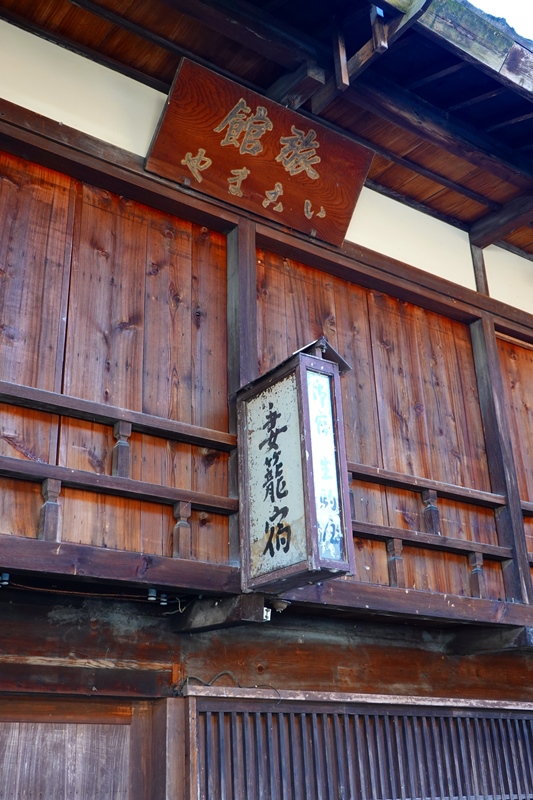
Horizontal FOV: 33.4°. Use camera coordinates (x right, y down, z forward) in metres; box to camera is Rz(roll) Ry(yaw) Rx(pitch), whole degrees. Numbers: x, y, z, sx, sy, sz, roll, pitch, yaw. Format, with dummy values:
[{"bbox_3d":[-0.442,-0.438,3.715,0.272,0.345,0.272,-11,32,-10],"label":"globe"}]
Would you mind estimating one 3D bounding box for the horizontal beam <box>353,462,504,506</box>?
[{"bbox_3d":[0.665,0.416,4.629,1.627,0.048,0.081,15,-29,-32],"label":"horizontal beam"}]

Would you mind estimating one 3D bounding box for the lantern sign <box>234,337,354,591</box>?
[{"bbox_3d":[0.125,0.274,3.759,0.293,1.023,0.468,15,-29,-32],"label":"lantern sign"}]

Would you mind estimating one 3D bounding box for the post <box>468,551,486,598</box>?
[{"bbox_3d":[1.114,0.930,4.676,0.054,0.250,0.051,14,-28,-33],"label":"post"}]

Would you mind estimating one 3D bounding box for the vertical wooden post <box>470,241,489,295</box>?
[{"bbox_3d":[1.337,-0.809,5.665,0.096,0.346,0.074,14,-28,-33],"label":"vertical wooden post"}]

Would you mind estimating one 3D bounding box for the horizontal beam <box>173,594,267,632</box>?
[{"bbox_3d":[-0.224,0.960,3.963,0.115,0.124,0.574,14,-28,-33],"label":"horizontal beam"}]

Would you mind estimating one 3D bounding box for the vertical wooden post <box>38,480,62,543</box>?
[{"bbox_3d":[-0.841,0.440,3.449,0.058,0.259,0.058,15,-29,-32],"label":"vertical wooden post"}]

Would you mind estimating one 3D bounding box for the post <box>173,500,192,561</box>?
[{"bbox_3d":[-0.349,0.552,3.699,0.054,0.251,0.051,14,-28,-33],"label":"post"}]

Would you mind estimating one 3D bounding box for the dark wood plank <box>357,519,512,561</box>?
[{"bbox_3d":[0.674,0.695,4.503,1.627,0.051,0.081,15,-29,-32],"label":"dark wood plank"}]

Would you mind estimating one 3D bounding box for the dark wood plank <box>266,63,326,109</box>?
[{"bbox_3d":[0.069,-1.505,4.537,0.102,0.143,0.592,14,-28,-33],"label":"dark wood plank"}]

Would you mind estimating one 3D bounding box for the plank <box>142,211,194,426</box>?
[{"bbox_3d":[-0.464,-0.332,4.179,0.250,1.242,0.025,15,-29,-32],"label":"plank"}]

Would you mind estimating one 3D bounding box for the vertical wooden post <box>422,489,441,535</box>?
[{"bbox_3d":[0.861,0.589,4.634,0.054,0.252,0.051,14,-28,-33],"label":"vertical wooden post"}]

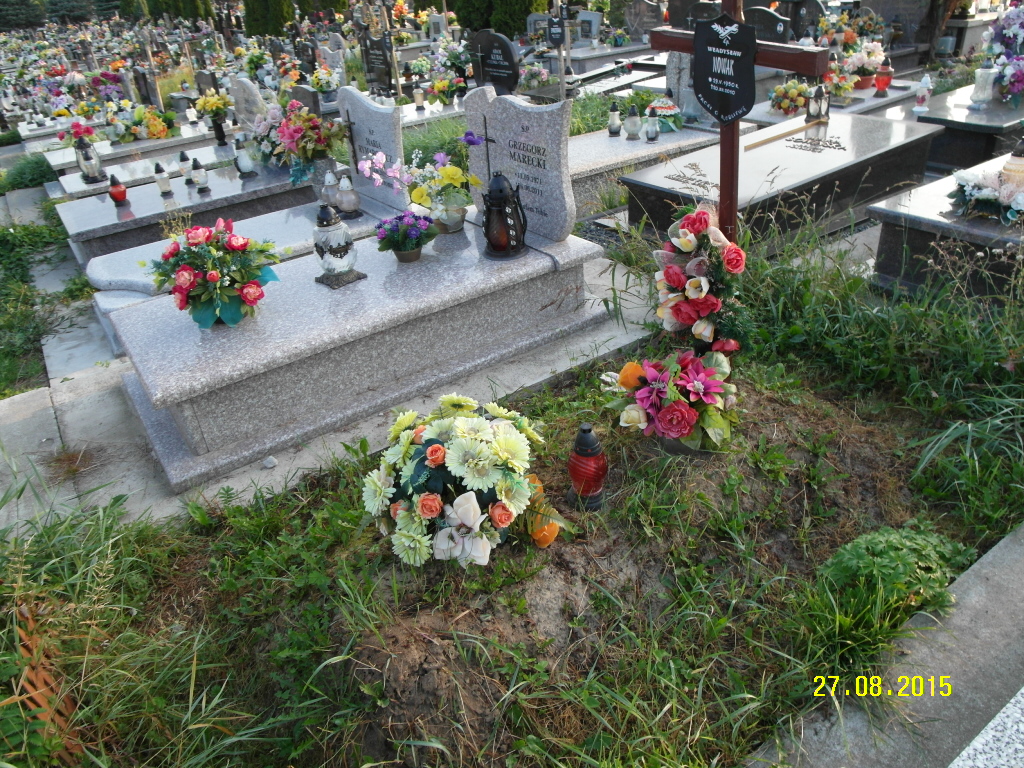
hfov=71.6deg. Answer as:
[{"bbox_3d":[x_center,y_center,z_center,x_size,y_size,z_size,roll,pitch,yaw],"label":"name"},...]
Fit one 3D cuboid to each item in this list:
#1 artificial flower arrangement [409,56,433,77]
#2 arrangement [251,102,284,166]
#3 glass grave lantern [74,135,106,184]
[{"bbox_3d":[-1.308,-4.538,10.149,0.320,0.260,0.320,-8,30,-4],"label":"artificial flower arrangement"},{"bbox_3d":[-1.853,-1.922,5.469,0.330,0.430,0.320,-14,30,-14],"label":"arrangement"},{"bbox_3d":[-3.408,-1.801,5.709,0.185,0.350,0.185,-23,34,-27],"label":"glass grave lantern"}]

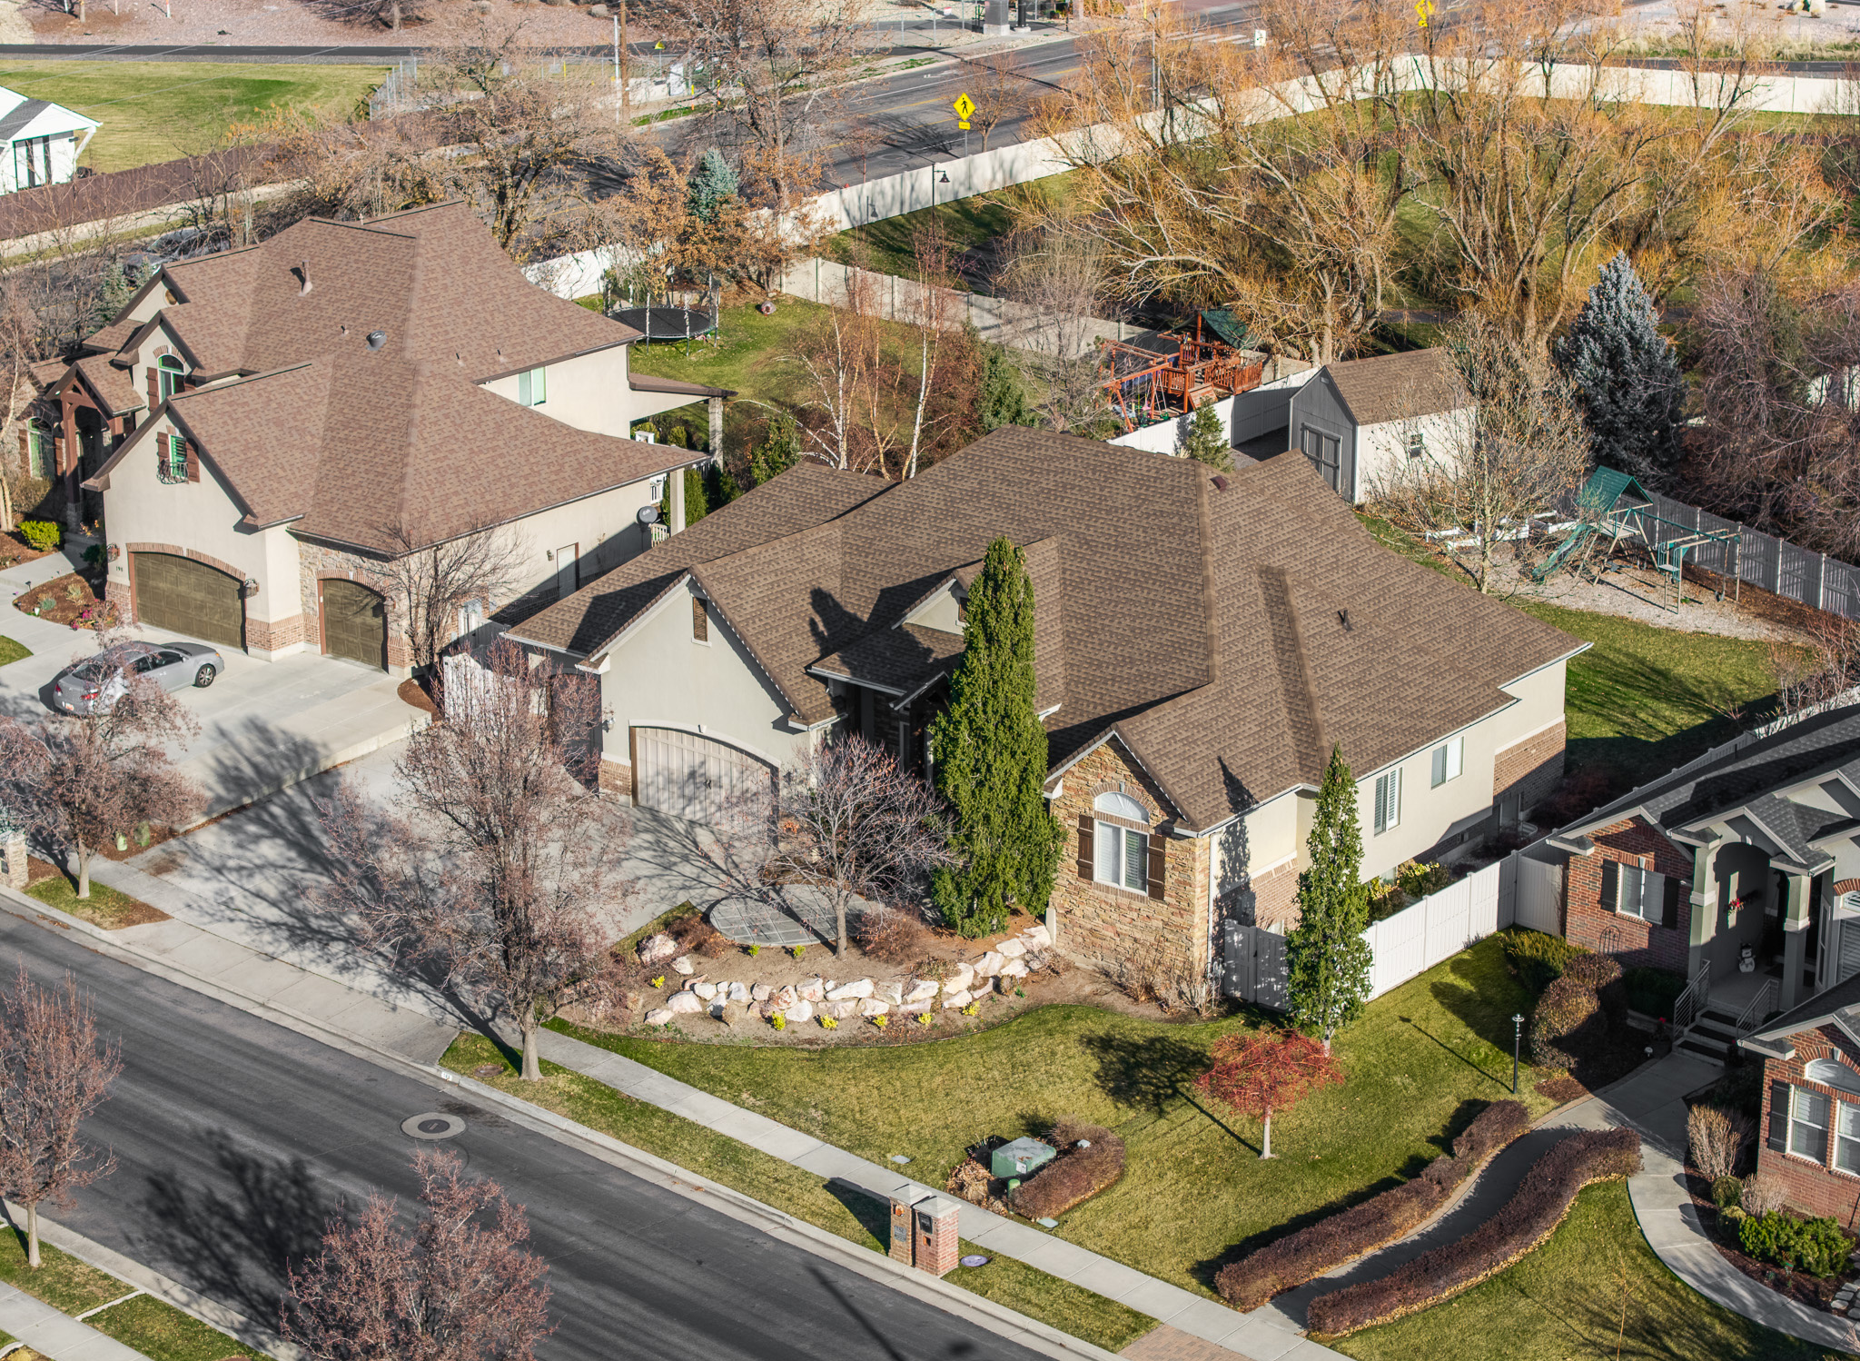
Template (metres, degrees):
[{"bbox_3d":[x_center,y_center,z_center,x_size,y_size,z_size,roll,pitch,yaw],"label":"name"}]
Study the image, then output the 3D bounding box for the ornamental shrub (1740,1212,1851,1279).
[{"bbox_3d":[16.597,10.805,72.081,2.400,0.950,1.300,16,25,40],"label":"ornamental shrub"}]

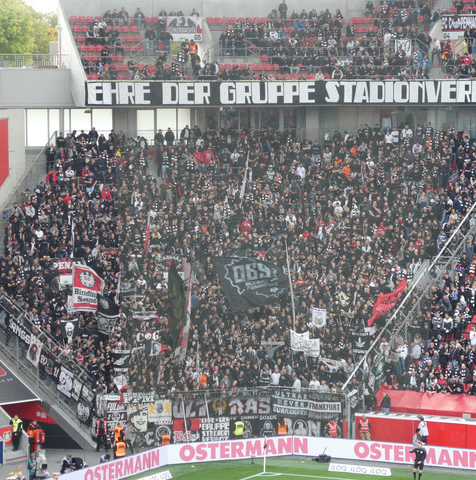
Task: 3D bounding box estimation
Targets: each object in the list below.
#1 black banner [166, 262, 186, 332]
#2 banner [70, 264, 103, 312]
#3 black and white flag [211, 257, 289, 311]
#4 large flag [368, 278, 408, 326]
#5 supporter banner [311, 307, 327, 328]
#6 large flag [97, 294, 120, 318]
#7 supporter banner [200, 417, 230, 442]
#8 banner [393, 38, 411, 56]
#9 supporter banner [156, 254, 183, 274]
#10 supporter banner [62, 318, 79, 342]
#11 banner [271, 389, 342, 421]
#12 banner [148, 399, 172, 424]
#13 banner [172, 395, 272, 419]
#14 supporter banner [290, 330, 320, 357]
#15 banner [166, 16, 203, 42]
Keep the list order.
[{"bbox_3d":[-3.029,2.782,122.919,1.000,3.500,0.350,-1,4,-17],"label":"black banner"},{"bbox_3d":[-7.459,2.388,122.894,1.650,2.350,0.250,-1,4,-14],"label":"banner"},{"bbox_3d":[0.623,2.218,124.387,3.800,2.750,0.350,0,4,-6],"label":"black and white flag"},{"bbox_3d":[7.698,3.167,128.530,2.200,2.400,0.400,1,4,12],"label":"large flag"},{"bbox_3d":[4.047,3.897,125.494,0.800,1.100,0.060,0,4,-6],"label":"supporter banner"},{"bbox_3d":[-6.379,3.226,122.947,1.220,1.300,0.200,-1,4,-14],"label":"large flag"},{"bbox_3d":[-1.095,9.243,121.423,1.500,1.250,0.050,-1,4,-22],"label":"supporter banner"},{"bbox_3d":[9.504,-11.189,145.083,1.060,1.060,0.050,1,4,14],"label":"banner"},{"bbox_3d":[-3.760,1.345,137.000,1.520,1.100,0.100,-1,4,-19],"label":"supporter banner"},{"bbox_3d":[-8.509,4.608,126.800,0.860,1.200,0.080,-2,4,-22],"label":"supporter banner"},{"bbox_3d":[3.414,8.199,124.400,4.000,1.380,0.100,2,5,27],"label":"banner"},{"bbox_3d":[-3.738,8.273,120.400,1.220,1.150,0.080,-1,4,-18],"label":"banner"},{"bbox_3d":[-0.773,8.330,124.500,5.200,1.040,0.100,-1,4,-17],"label":"banner"},{"bbox_3d":[3.583,5.494,132.500,1.580,1.380,0.200,0,4,0],"label":"supporter banner"},{"bbox_3d":[-3.258,-12.819,152.000,2.200,1.450,0.100,-1,4,-12],"label":"banner"}]

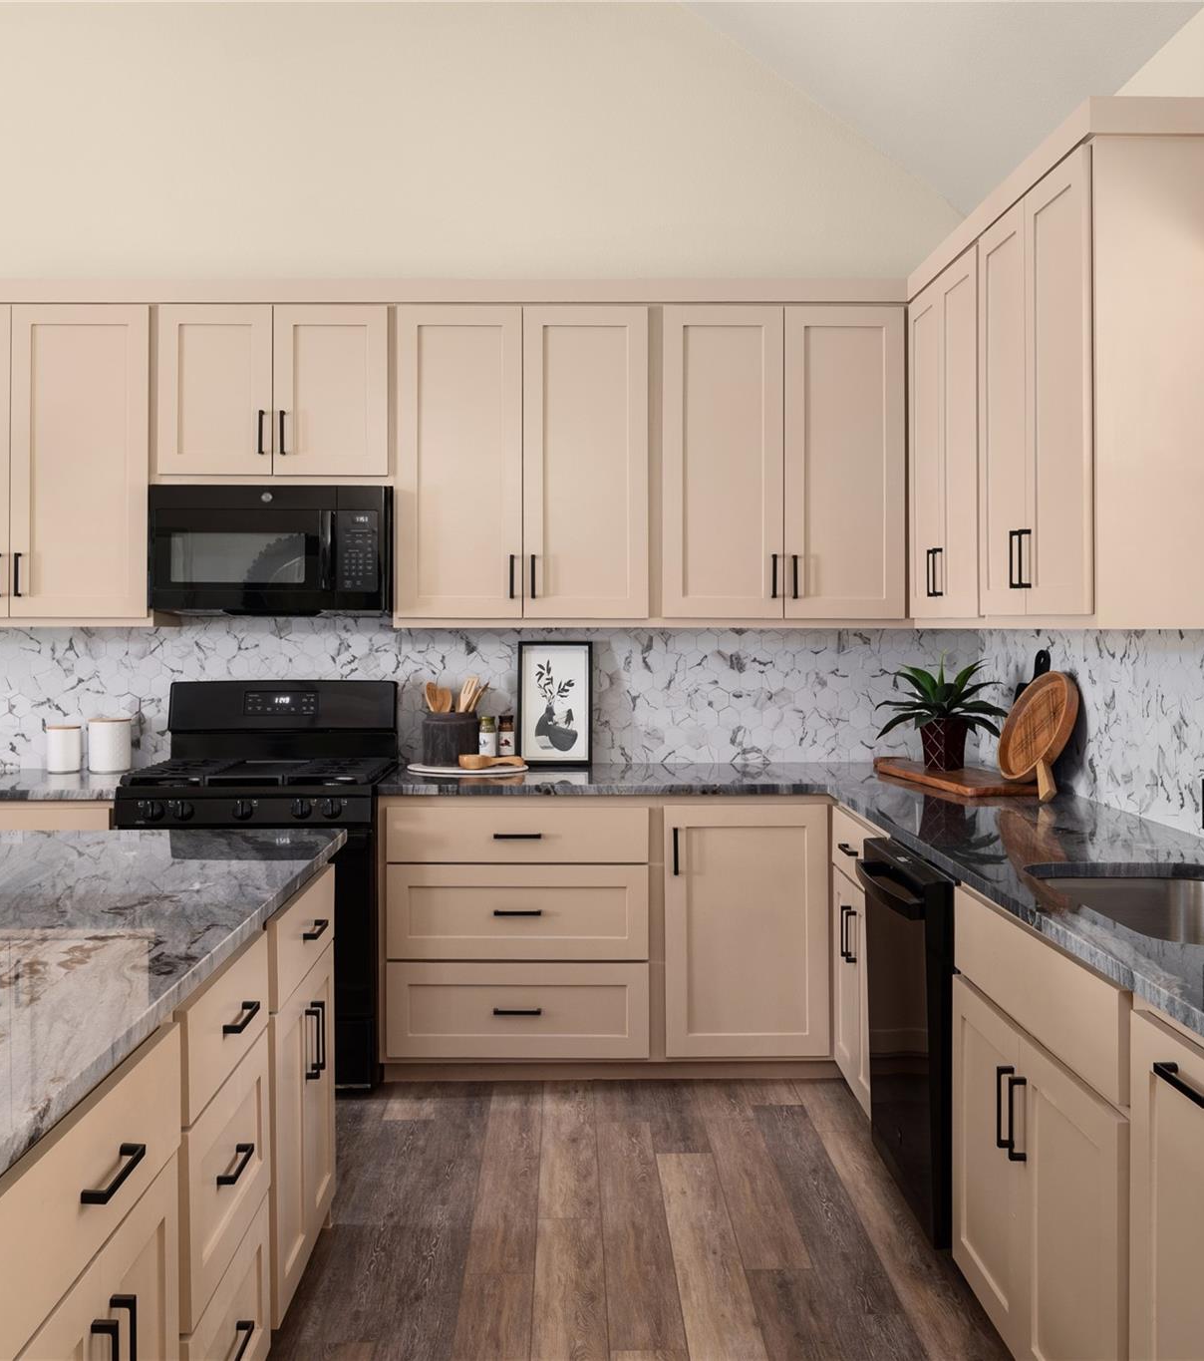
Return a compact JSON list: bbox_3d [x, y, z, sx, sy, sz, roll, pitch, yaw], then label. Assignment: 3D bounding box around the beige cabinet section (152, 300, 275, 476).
[{"bbox_3d":[-1.222,-0.914,4.445,0.374,0.542,0.330,0,1,-1],"label":"beige cabinet section"}]

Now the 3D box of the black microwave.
[{"bbox_3d":[-1.034,-0.408,4.405,0.755,0.415,0.390,0,1,-1],"label":"black microwave"}]

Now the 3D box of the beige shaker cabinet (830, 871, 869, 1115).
[{"bbox_3d":[0.953,0.832,3.595,0.553,0.575,0.630,0,1,-1],"label":"beige shaker cabinet"}]

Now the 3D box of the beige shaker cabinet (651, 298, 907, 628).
[{"bbox_3d":[0.567,-0.685,4.442,0.793,1.010,0.325,0,1,-1],"label":"beige shaker cabinet"}]

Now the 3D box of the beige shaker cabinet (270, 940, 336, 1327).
[{"bbox_3d":[-0.864,0.877,2.745,0.551,0.556,0.610,0,1,-1],"label":"beige shaker cabinet"}]

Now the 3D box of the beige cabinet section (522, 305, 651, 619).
[{"bbox_3d":[-0.050,-0.688,4.445,0.401,0.993,0.330,0,1,-1],"label":"beige cabinet section"}]

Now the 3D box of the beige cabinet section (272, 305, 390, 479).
[{"bbox_3d":[-0.852,-0.914,4.445,0.371,0.542,0.330,0,1,-1],"label":"beige cabinet section"}]

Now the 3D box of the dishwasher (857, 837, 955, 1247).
[{"bbox_3d":[0.935,0.771,2.987,0.620,0.755,0.595,0,1,-1],"label":"dishwasher"}]

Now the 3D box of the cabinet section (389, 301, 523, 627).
[{"bbox_3d":[-0.452,-0.688,4.445,0.409,0.993,0.330,0,1,-1],"label":"cabinet section"}]

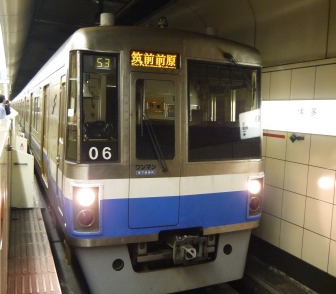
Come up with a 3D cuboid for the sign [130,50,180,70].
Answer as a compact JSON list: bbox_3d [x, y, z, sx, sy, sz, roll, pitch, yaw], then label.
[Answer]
[{"bbox_3d":[-0.148,-1.070,4.471,0.670,0.200,0.100,0,1,-24],"label":"sign"}]

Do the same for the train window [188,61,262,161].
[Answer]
[{"bbox_3d":[0.797,-0.465,4.921,1.170,1.320,0.090,-1,1,-27],"label":"train window"}]

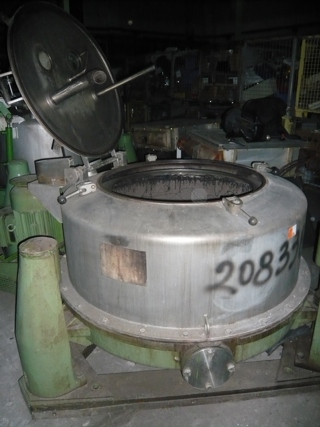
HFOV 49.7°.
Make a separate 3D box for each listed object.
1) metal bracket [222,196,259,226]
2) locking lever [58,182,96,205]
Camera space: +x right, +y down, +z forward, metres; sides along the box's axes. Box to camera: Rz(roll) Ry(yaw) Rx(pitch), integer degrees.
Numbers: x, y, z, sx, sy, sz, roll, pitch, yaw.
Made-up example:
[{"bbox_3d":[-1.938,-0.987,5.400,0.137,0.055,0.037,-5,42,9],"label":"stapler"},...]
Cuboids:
[{"bbox_3d":[0.327,-0.006,1.409,0.065,0.059,0.179,-9,30,-22],"label":"metal bracket"},{"bbox_3d":[-0.389,-0.106,1.653,0.180,0.055,0.058,-23,25,-11],"label":"locking lever"}]

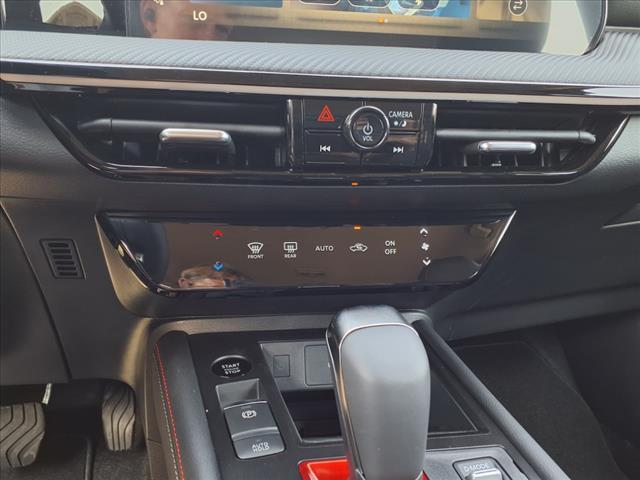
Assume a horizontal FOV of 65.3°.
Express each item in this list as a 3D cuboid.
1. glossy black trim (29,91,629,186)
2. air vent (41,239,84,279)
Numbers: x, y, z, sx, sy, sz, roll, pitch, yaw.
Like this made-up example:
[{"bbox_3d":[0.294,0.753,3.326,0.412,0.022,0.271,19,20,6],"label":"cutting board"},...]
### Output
[{"bbox_3d":[0.034,-0.081,0.398,0.460,0.066,0.050,-1,34,-12],"label":"glossy black trim"},{"bbox_3d":[-0.224,0.016,0.435,0.027,0.042,0.010,-1,42,-12],"label":"air vent"}]

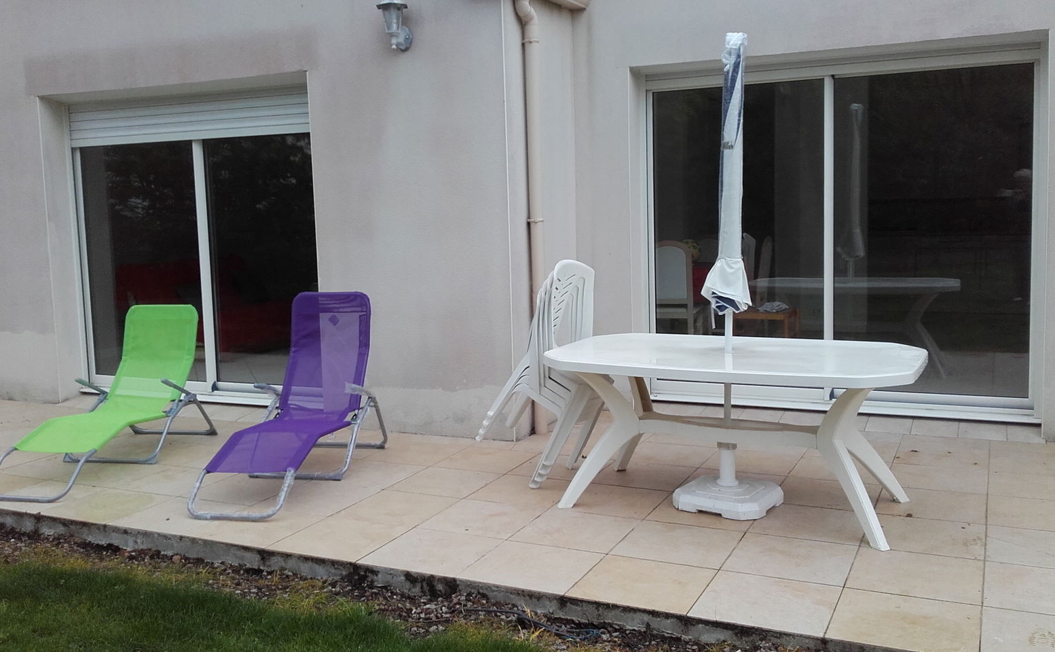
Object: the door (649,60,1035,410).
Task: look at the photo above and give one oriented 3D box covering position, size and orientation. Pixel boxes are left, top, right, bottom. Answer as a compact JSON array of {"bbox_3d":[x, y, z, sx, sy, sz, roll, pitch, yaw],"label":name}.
[{"bbox_3d":[1.980,-0.555,6.030,2.420,2.140,0.130,1,7,25],"label":"door"}]

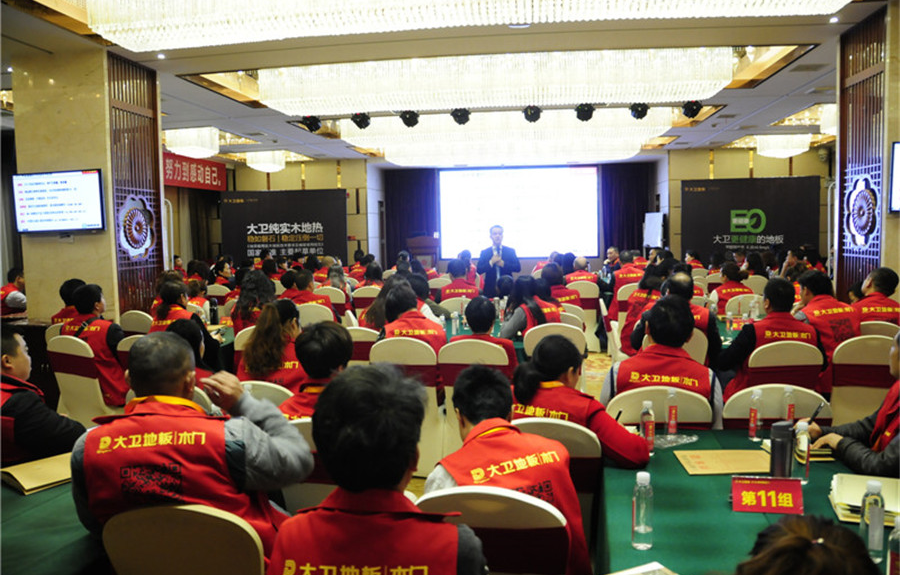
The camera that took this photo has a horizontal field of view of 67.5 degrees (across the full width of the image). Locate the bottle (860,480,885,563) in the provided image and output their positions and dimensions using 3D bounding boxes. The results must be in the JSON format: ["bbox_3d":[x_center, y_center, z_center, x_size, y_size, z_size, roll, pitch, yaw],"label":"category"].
[{"bbox_3d":[1.014,0.556,1.611,0.057,0.200,0.057,-1,4,6],"label":"bottle"}]

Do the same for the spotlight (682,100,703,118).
[{"bbox_3d":[3.491,-2.572,9.700,0.280,0.250,0.250,0,5,8],"label":"spotlight"}]

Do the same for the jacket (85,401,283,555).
[{"bbox_3d":[-0.834,0.697,2.093,0.480,0.740,0.340,-1,5,5],"label":"jacket"}]

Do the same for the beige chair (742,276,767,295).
[{"bbox_3d":[4.259,0.287,9.624,0.460,0.950,0.550,0,5,8],"label":"beige chair"}]

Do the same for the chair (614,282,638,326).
[{"bbox_3d":[2.380,0.392,8.847,0.460,0.940,0.550,0,5,3],"label":"chair"}]

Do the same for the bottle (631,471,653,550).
[{"bbox_3d":[0.561,0.647,1.959,0.060,0.224,0.060,0,5,8],"label":"bottle"}]

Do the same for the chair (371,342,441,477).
[{"bbox_3d":[-0.277,0.789,4.918,0.455,0.930,0.560,0,5,9],"label":"chair"}]

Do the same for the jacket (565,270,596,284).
[{"bbox_3d":[1.729,0.062,8.920,0.460,0.600,0.280,-1,4,-2],"label":"jacket"}]

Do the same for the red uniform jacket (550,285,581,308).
[{"bbox_3d":[1.052,0.313,6.533,0.470,0.620,0.300,-4,6,-32],"label":"red uniform jacket"}]

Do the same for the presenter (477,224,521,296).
[{"bbox_3d":[0.592,0.115,8.058,0.540,1.740,0.360,-1,4,3],"label":"presenter"}]

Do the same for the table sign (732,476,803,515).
[{"bbox_3d":[1.037,0.669,2.216,0.212,0.122,0.066,0,5,8],"label":"table sign"}]

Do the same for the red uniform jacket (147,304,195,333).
[{"bbox_3d":[-2.195,0.415,5.325,0.450,0.550,0.280,2,6,28],"label":"red uniform jacket"}]

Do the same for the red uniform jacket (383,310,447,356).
[{"bbox_3d":[-0.251,0.488,4.904,0.460,0.670,0.320,0,5,8],"label":"red uniform jacket"}]

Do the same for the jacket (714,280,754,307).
[{"bbox_3d":[3.003,0.220,7.120,0.450,0.600,0.280,-1,4,-3],"label":"jacket"}]

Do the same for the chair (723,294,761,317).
[{"bbox_3d":[3.086,0.522,7.156,0.460,0.950,0.550,0,5,8],"label":"chair"}]

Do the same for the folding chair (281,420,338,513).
[{"bbox_3d":[-0.451,0.948,2.895,0.460,0.950,0.550,0,5,9],"label":"folding chair"}]

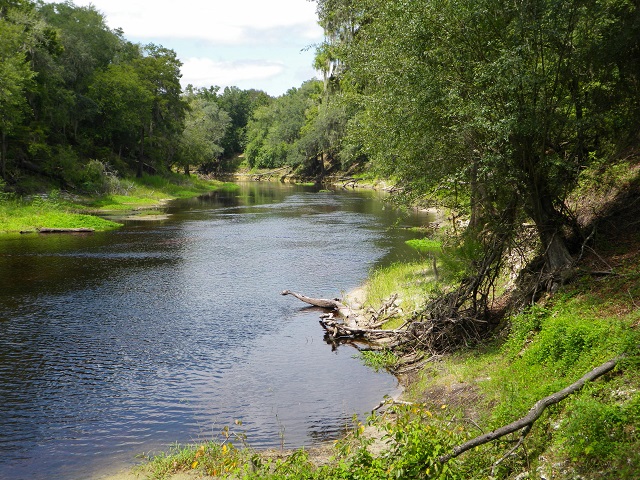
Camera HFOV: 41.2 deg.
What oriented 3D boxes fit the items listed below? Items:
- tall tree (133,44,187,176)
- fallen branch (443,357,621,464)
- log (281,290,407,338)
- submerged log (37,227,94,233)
[{"bbox_3d":[-16.607,-13.399,88.000,5.587,13.658,5.800,0,5,0],"label":"tall tree"},{"bbox_3d":[2.303,1.896,9.350,3.041,0.250,0.320,-18,14,-33],"label":"fallen branch"},{"bbox_3d":[0.619,1.938,22.421,3.300,0.750,2.000,2,6,19],"label":"log"},{"bbox_3d":[-15.180,-0.612,51.031,3.136,0.300,0.350,-1,5,-7],"label":"submerged log"}]

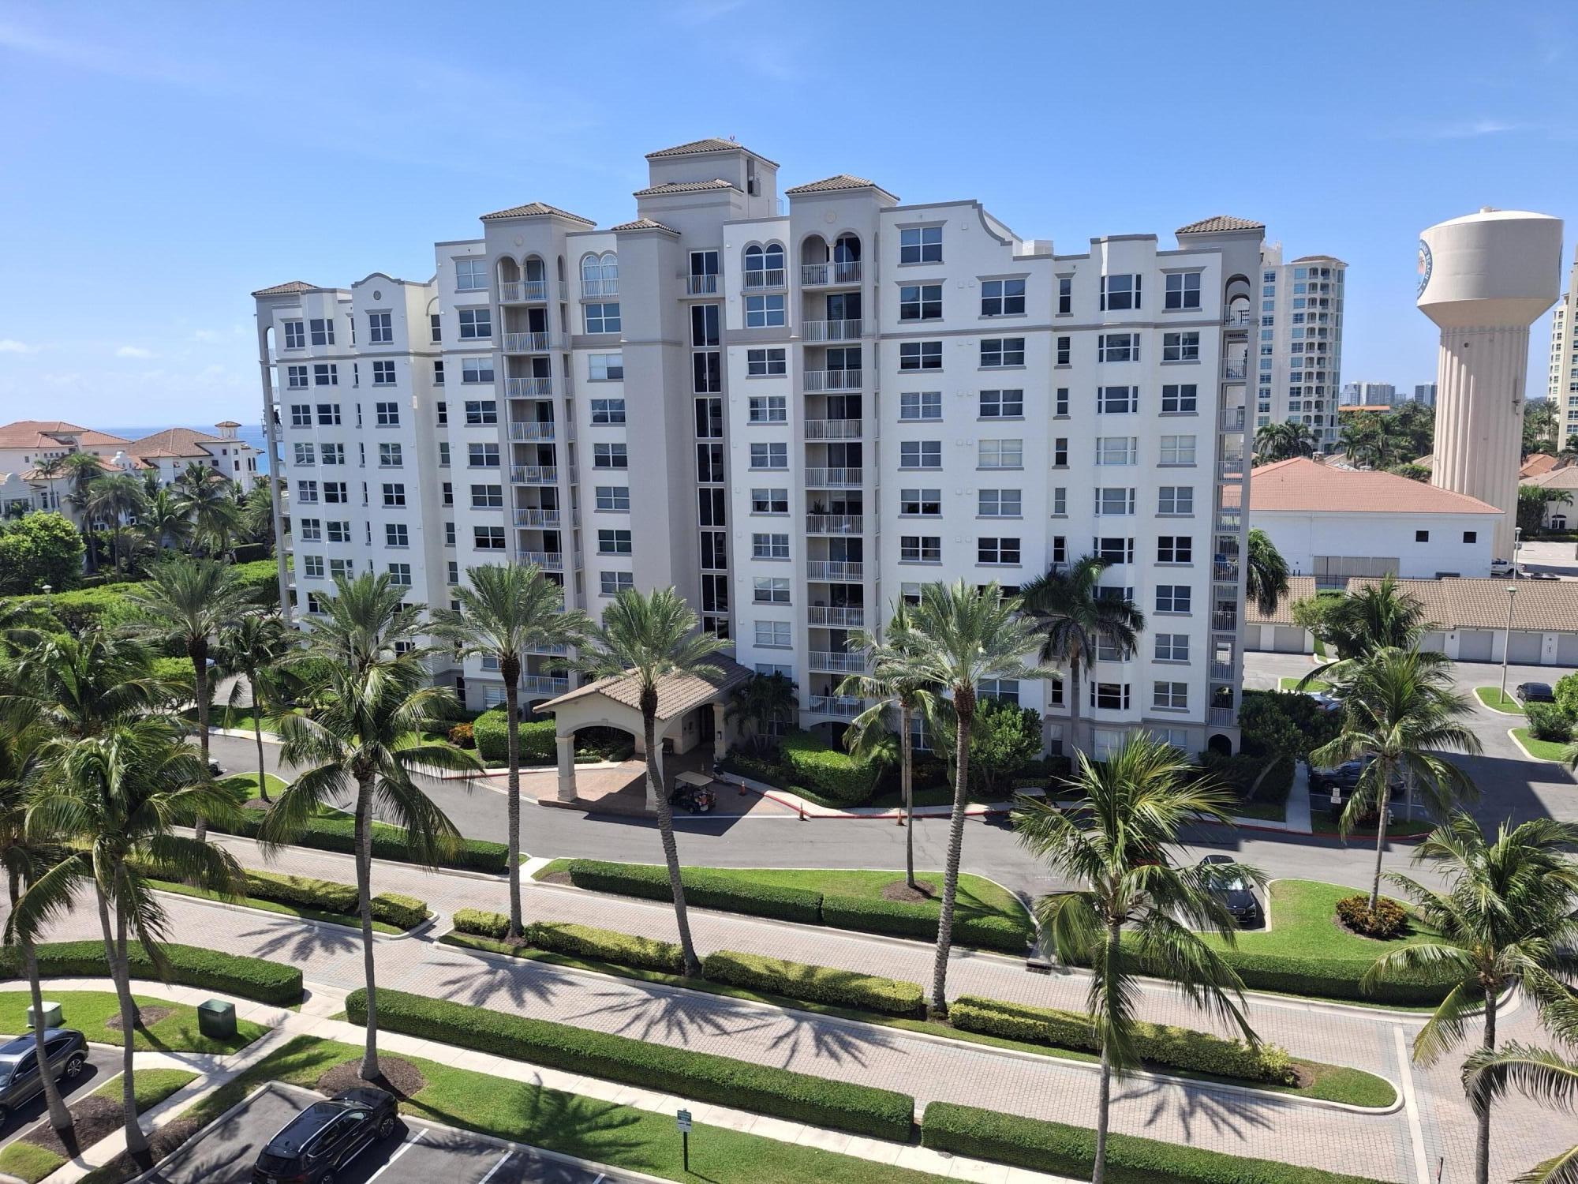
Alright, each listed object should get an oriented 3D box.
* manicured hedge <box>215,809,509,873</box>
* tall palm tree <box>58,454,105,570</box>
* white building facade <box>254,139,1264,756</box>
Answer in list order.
[{"bbox_3d":[-22.143,12.283,57.462,19.421,0.870,1.250,2,10,22],"label":"manicured hedge"},{"bbox_3d":[-97.556,-10.157,156.019,6.500,17.200,6.500,-1,9,0],"label":"tall palm tree"},{"bbox_3d":[-4.252,-10.722,79.726,68.000,38.400,20.200,2,10,20],"label":"white building facade"}]

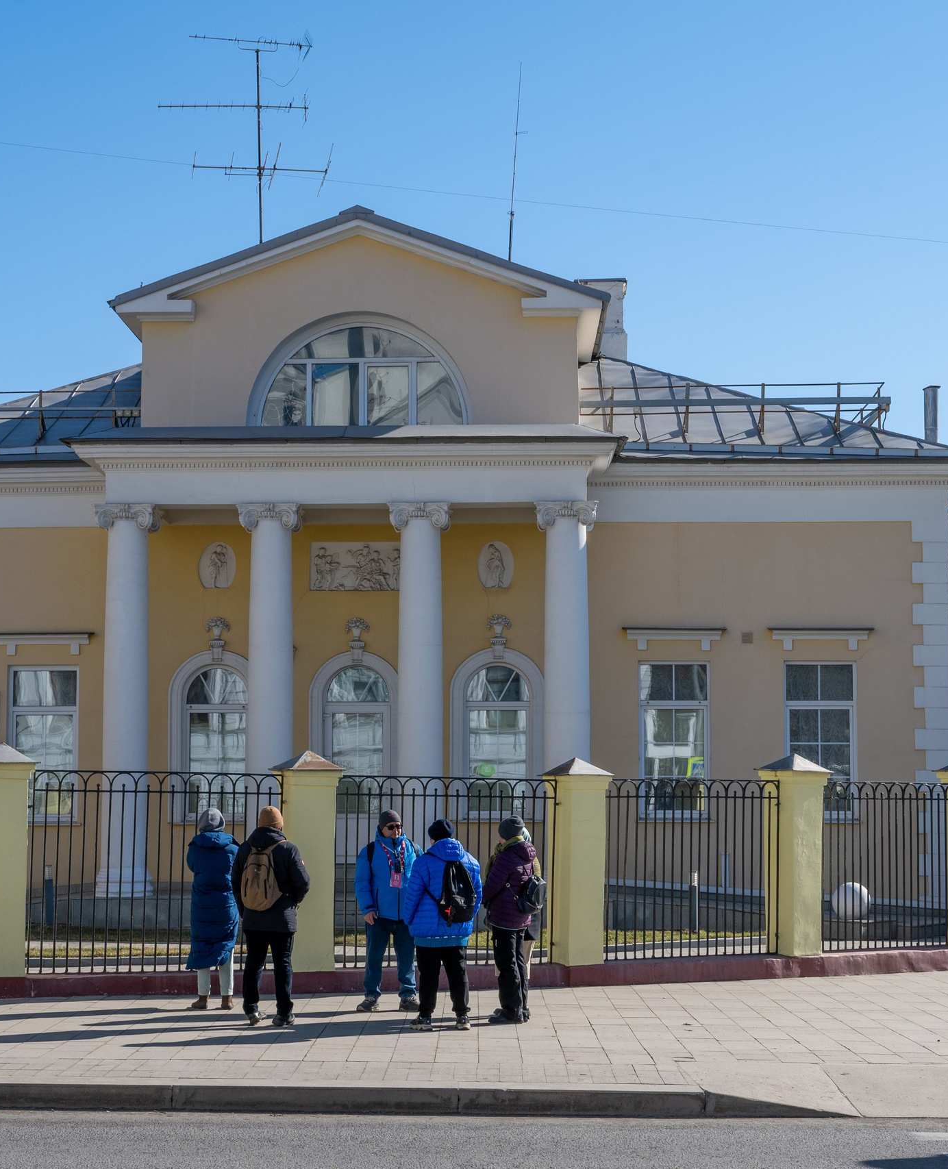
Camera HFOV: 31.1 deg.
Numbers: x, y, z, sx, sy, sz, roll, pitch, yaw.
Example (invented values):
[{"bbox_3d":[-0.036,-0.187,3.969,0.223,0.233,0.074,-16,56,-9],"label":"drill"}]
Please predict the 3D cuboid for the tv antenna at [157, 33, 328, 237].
[{"bbox_3d":[-3.597,-6.956,27.712,2.754,4.134,2.100,1,-5,-10],"label":"tv antenna"}]

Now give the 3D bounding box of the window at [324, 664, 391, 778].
[{"bbox_3d":[-1.776,2.438,26.000,1.020,2.432,0.200,0,-5,2],"label":"window"}]

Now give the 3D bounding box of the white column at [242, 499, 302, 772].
[{"bbox_3d":[-2.938,1.665,24.700,0.860,5.630,0.860,0,-5,2],"label":"white column"}]

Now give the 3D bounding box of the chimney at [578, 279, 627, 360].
[{"bbox_3d":[2.251,-4.511,29.800,0.860,1.600,0.850,0,-4,2],"label":"chimney"}]

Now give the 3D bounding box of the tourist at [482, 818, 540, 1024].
[{"bbox_3d":[0.309,2.745,14.000,0.340,1.688,0.500,-2,-5,25],"label":"tourist"}]

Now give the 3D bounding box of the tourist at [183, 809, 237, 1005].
[{"bbox_3d":[-2.247,2.773,14.600,0.500,1.730,0.420,1,-4,-12],"label":"tourist"}]

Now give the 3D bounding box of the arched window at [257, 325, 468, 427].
[{"bbox_3d":[-1.615,-3.021,24.656,3.006,1.487,0.250,0,-5,2],"label":"arched window"}]

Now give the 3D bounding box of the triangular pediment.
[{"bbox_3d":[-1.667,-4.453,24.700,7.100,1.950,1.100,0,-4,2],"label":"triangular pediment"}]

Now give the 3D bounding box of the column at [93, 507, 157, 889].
[{"bbox_3d":[-4.586,1.513,22.554,0.860,5.223,0.840,0,-5,2],"label":"column"}]

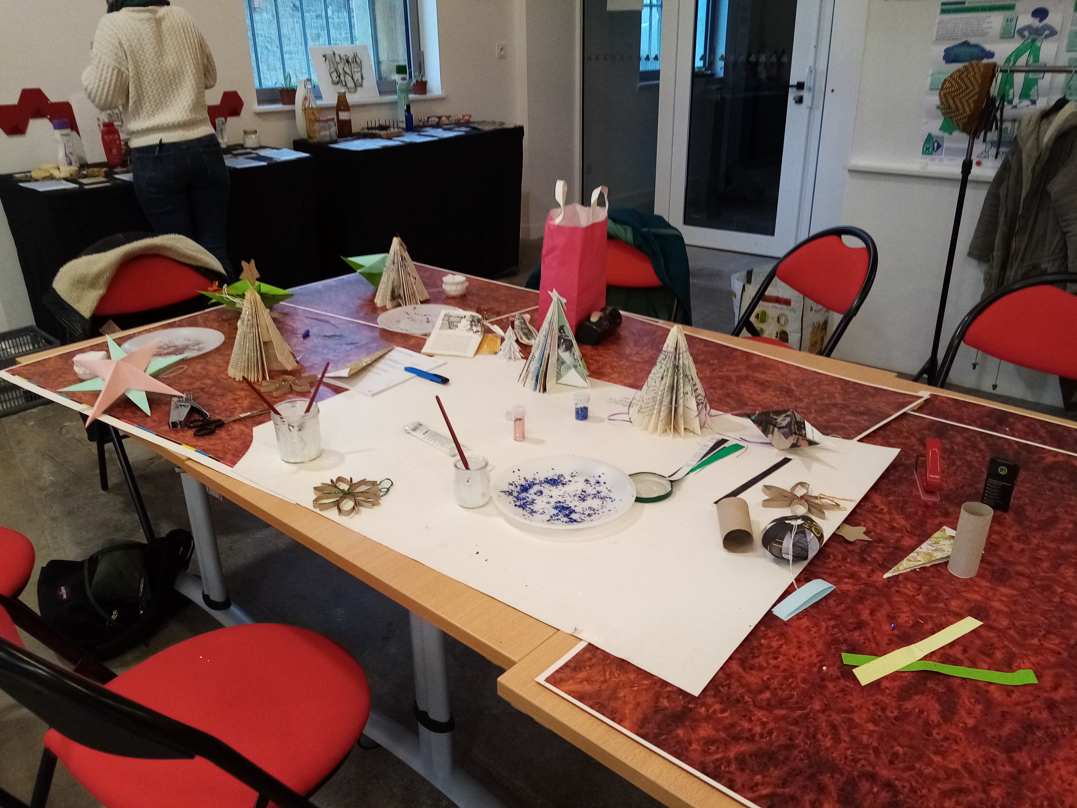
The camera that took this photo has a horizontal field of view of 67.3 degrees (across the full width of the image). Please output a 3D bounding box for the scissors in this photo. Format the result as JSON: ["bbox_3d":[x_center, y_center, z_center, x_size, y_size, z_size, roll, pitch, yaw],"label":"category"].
[{"bbox_3d":[-0.605,0.028,1.615,0.177,0.012,0.076,-14,27,-26],"label":"scissors"}]

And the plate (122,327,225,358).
[{"bbox_3d":[-0.931,-0.148,2.071,0.240,0.022,0.240,-1,23,0],"label":"plate"}]

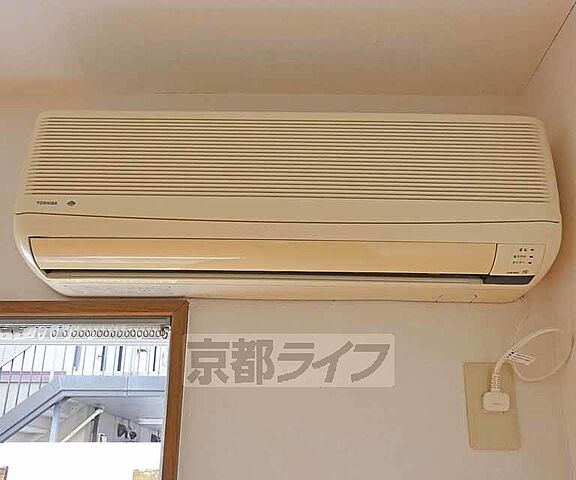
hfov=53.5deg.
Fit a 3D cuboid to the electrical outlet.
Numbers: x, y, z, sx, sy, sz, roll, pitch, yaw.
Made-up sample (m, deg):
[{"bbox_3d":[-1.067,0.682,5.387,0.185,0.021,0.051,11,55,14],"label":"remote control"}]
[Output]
[{"bbox_3d":[0.293,0.236,0.817,0.071,0.121,0.012,0,-16,3],"label":"electrical outlet"}]

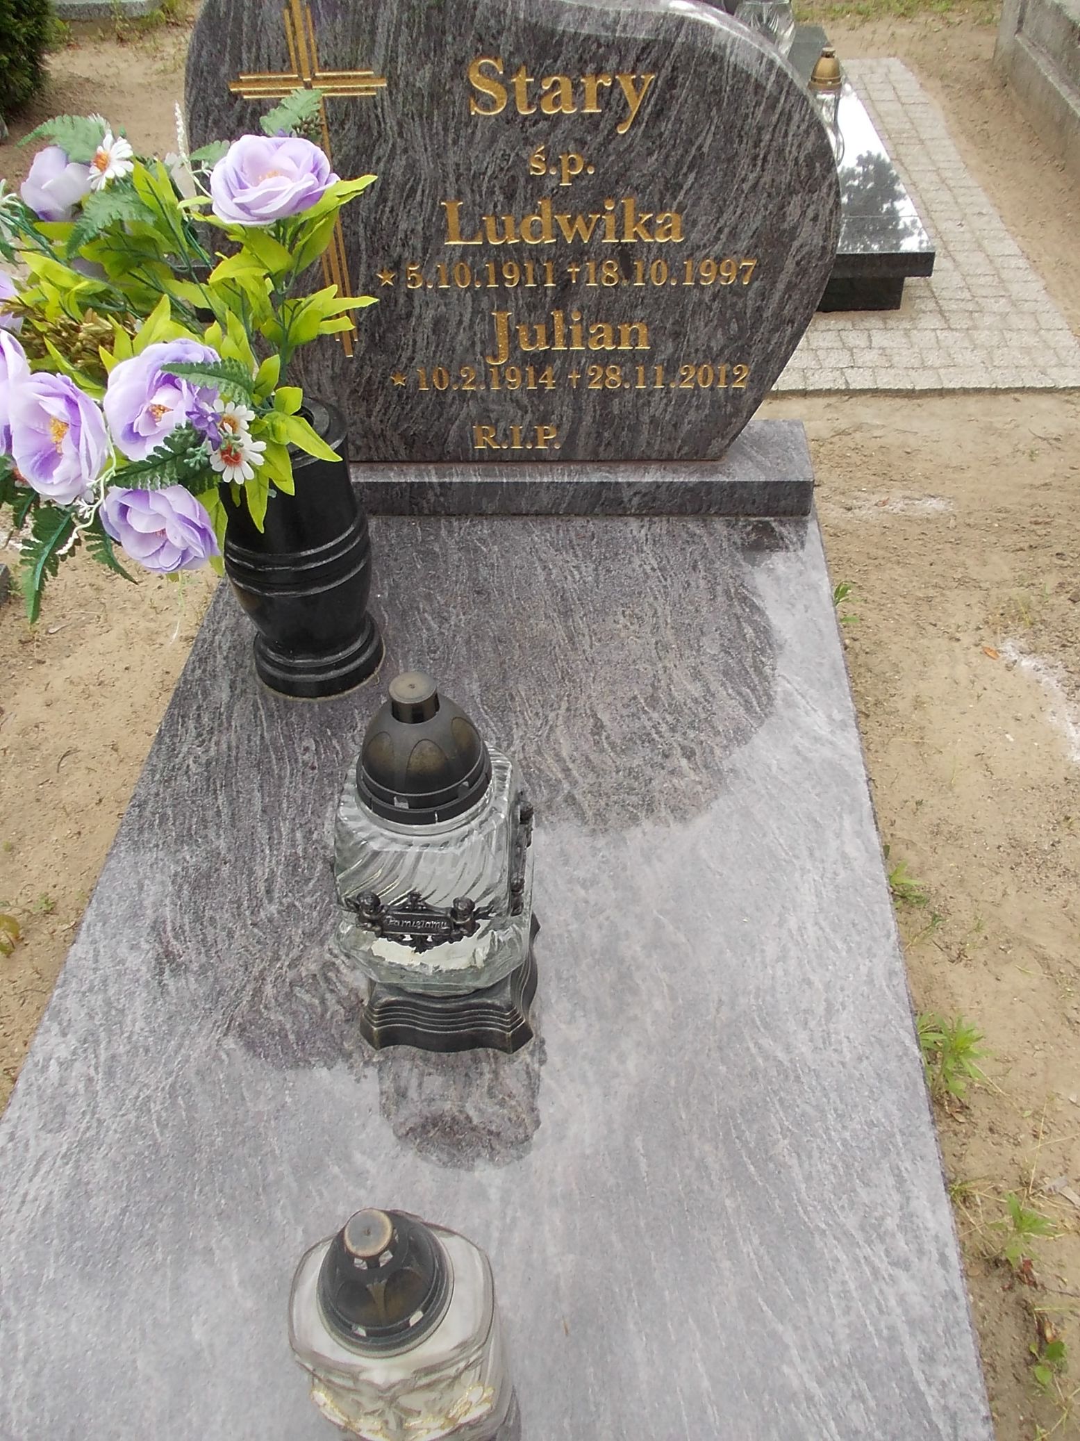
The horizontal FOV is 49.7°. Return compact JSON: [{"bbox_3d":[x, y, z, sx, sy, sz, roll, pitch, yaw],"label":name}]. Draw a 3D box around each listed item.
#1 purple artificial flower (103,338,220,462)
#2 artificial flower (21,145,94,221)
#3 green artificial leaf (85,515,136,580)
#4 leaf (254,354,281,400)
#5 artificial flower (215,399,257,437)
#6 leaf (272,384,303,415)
[{"bbox_3d":[-0.361,-0.304,1.110,0.108,0.113,0.065,-6,11,-10],"label":"purple artificial flower"},{"bbox_3d":[-0.482,-0.541,1.170,0.080,0.070,0.080,-23,25,-8],"label":"artificial flower"},{"bbox_3d":[-0.421,-0.168,1.140,0.036,0.084,0.024,-35,6,-7],"label":"green artificial leaf"},{"bbox_3d":[-0.272,-0.342,1.160,0.027,0.046,0.016,20,16,-18],"label":"leaf"},{"bbox_3d":[-0.294,-0.290,1.121,0.048,0.046,0.021,-1,12,-6],"label":"artificial flower"},{"bbox_3d":[-0.258,-0.326,1.183,0.031,0.036,0.029,0,44,2],"label":"leaf"}]

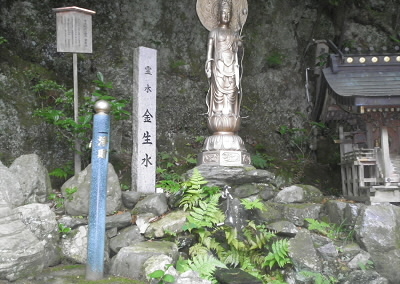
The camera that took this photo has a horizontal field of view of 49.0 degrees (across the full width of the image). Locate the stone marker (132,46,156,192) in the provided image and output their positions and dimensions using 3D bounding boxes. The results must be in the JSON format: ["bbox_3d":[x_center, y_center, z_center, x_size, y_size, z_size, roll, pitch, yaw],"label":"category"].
[{"bbox_3d":[-0.582,-0.225,4.600,0.190,1.526,0.190,3,-7,-27],"label":"stone marker"}]

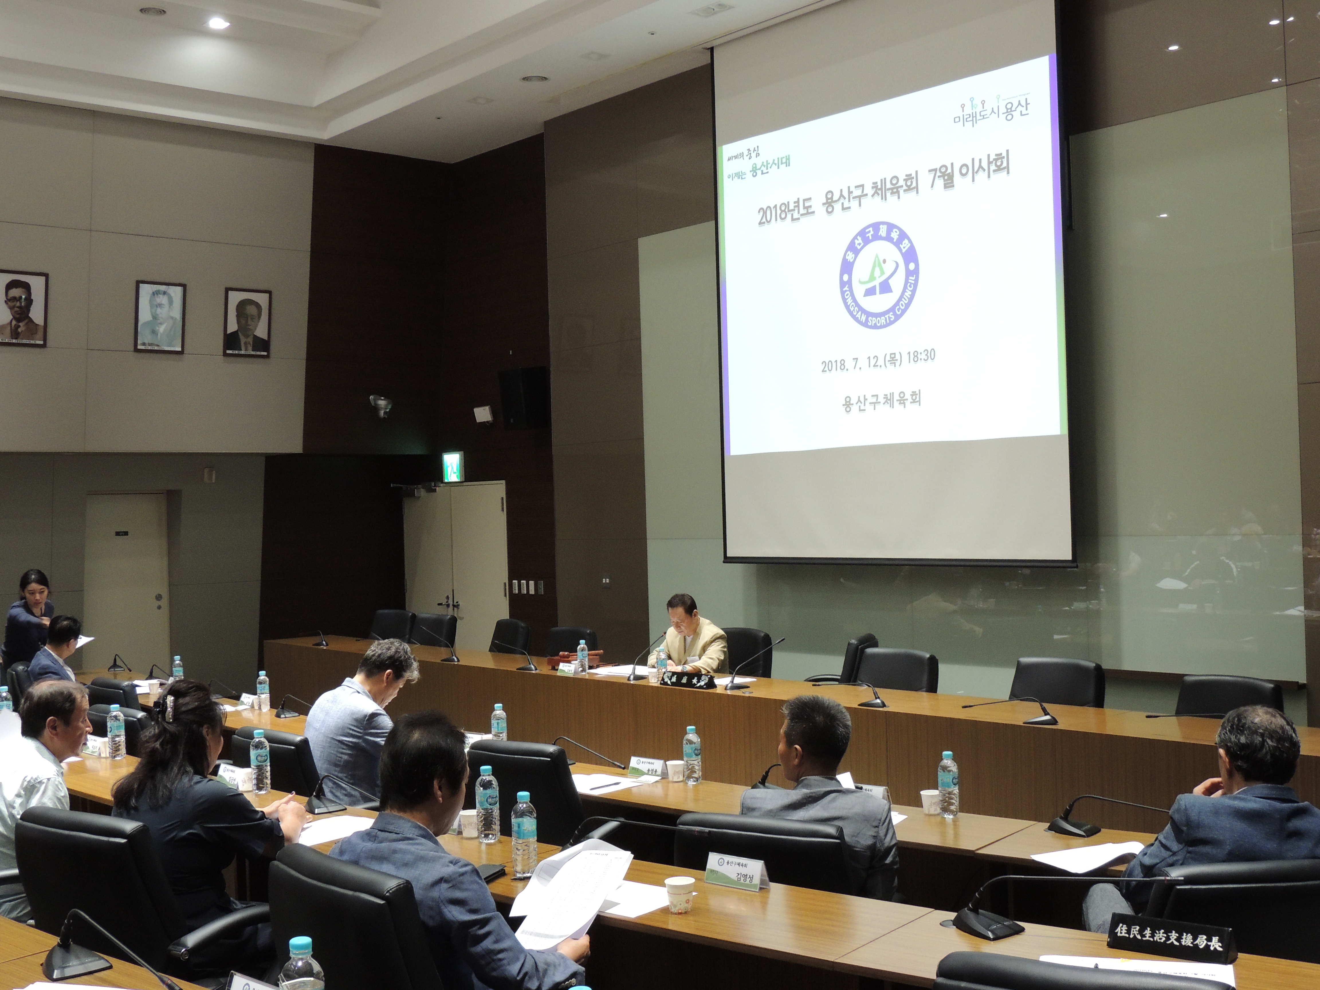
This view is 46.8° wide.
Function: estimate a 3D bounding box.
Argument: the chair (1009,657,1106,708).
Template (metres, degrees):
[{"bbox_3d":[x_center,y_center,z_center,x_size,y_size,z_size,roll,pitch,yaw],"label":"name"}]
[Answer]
[{"bbox_3d":[1.917,1.338,7.921,0.620,0.930,0.600,-1,-1,-40],"label":"chair"}]

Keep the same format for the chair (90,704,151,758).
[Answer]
[{"bbox_3d":[-2.370,1.478,7.436,0.640,0.930,0.620,-1,-1,-43],"label":"chair"}]

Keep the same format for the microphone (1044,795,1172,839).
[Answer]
[{"bbox_3d":[1.412,0.986,4.653,0.140,0.120,0.480,-1,-1,-43],"label":"microphone"}]

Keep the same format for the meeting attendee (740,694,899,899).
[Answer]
[{"bbox_3d":[0.524,1.190,4.487,0.560,1.220,0.760,-2,-1,34],"label":"meeting attendee"}]

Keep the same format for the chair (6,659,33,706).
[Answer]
[{"bbox_3d":[-3.899,1.547,10.046,0.640,0.930,0.620,-1,-1,-33],"label":"chair"}]

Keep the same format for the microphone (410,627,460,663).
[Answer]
[{"bbox_3d":[-1.571,1.058,10.851,0.400,0.240,0.110,-2,-1,37],"label":"microphone"}]

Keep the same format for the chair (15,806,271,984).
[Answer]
[{"bbox_3d":[-1.354,1.317,4.247,0.620,0.930,0.640,-2,-1,38],"label":"chair"}]

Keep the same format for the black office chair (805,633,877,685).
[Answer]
[{"bbox_3d":[1.033,1.387,9.841,0.620,0.940,0.600,-2,-1,20],"label":"black office chair"}]

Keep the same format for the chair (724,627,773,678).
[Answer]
[{"bbox_3d":[0.396,1.381,10.063,0.650,0.950,0.620,-1,-1,-41],"label":"chair"}]

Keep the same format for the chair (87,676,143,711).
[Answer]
[{"bbox_3d":[-2.840,1.504,8.696,0.640,0.930,0.620,-1,-1,-40],"label":"chair"}]

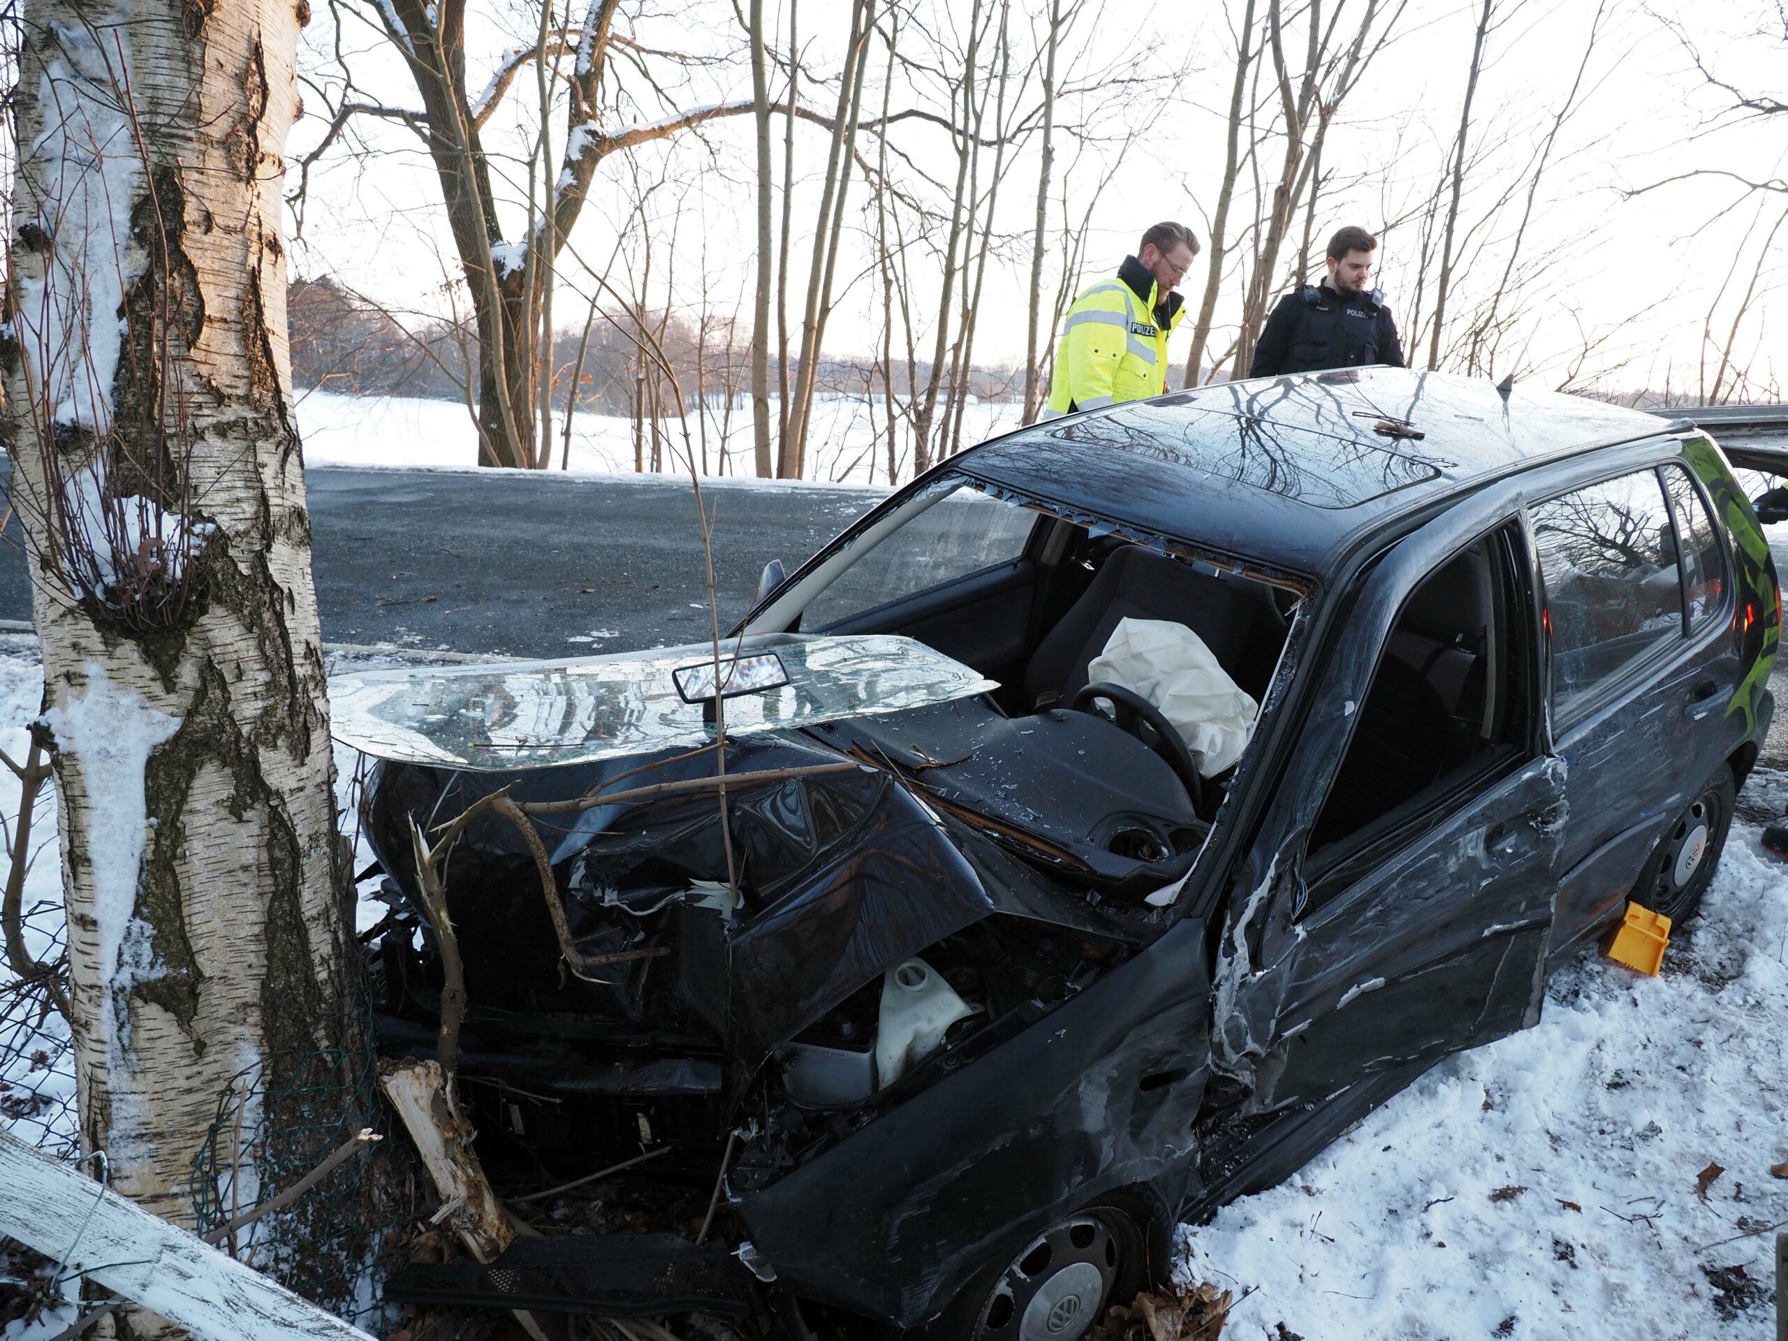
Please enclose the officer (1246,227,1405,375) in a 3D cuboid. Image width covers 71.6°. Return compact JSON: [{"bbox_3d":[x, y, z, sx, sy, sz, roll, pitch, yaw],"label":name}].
[{"bbox_3d":[1.658,-0.831,5.000,0.600,1.810,0.380,0,13,-9],"label":"officer"}]

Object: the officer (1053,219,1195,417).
[{"bbox_3d":[0.747,-0.645,4.400,0.480,1.790,0.580,9,15,28],"label":"officer"}]

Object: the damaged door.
[{"bbox_3d":[0.945,0.323,2.300,1.030,1.080,0.220,-13,24,-26],"label":"damaged door"}]

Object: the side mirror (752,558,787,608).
[{"bbox_3d":[-0.309,-0.222,3.170,0.090,0.130,0.170,-17,26,-34],"label":"side mirror"}]

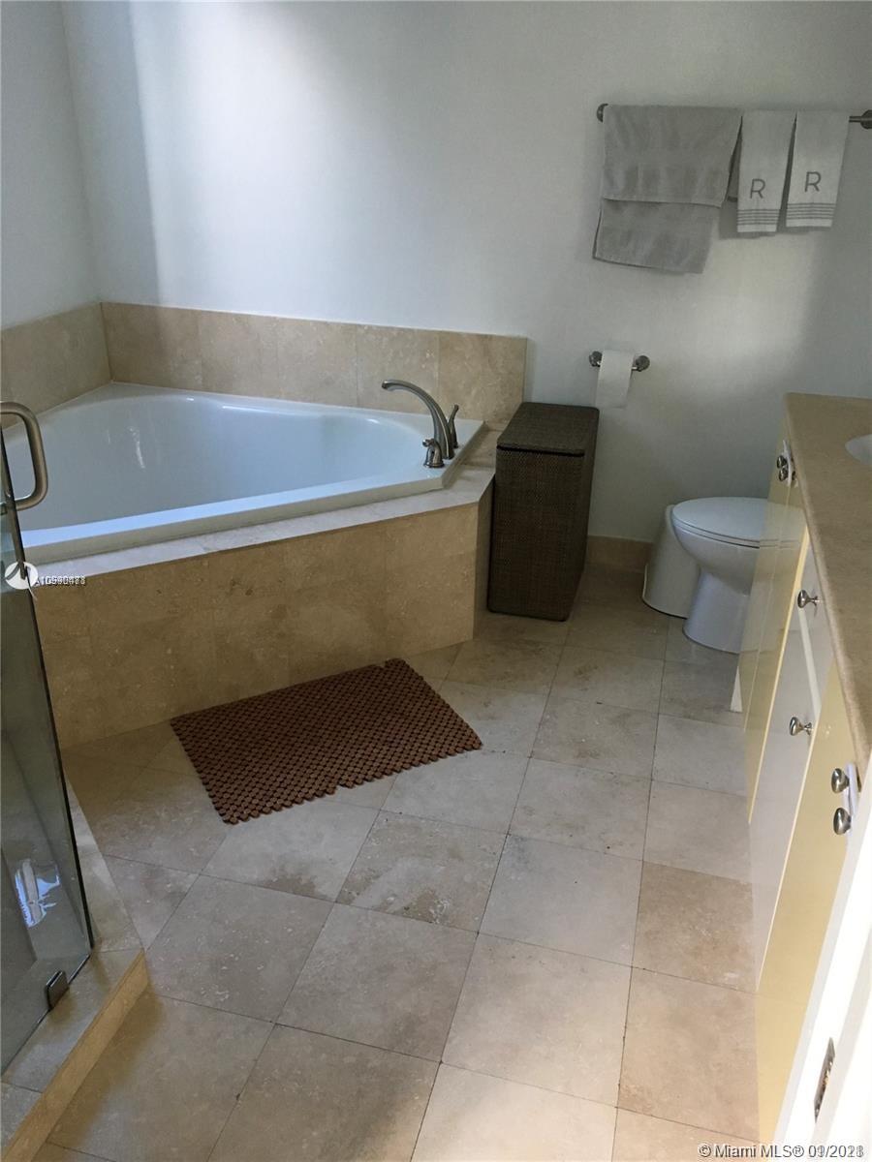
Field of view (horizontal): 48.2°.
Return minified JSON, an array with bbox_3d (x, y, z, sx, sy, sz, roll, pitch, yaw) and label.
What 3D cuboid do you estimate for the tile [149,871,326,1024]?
[{"bbox_3d":[-0.396,0.718,1.924,0.304,0.012,0.304,8,26,13],"label":"tile"}]

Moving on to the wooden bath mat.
[{"bbox_3d":[-0.291,0.399,2.555,0.684,0.013,0.478,-12,29,-26],"label":"wooden bath mat"}]

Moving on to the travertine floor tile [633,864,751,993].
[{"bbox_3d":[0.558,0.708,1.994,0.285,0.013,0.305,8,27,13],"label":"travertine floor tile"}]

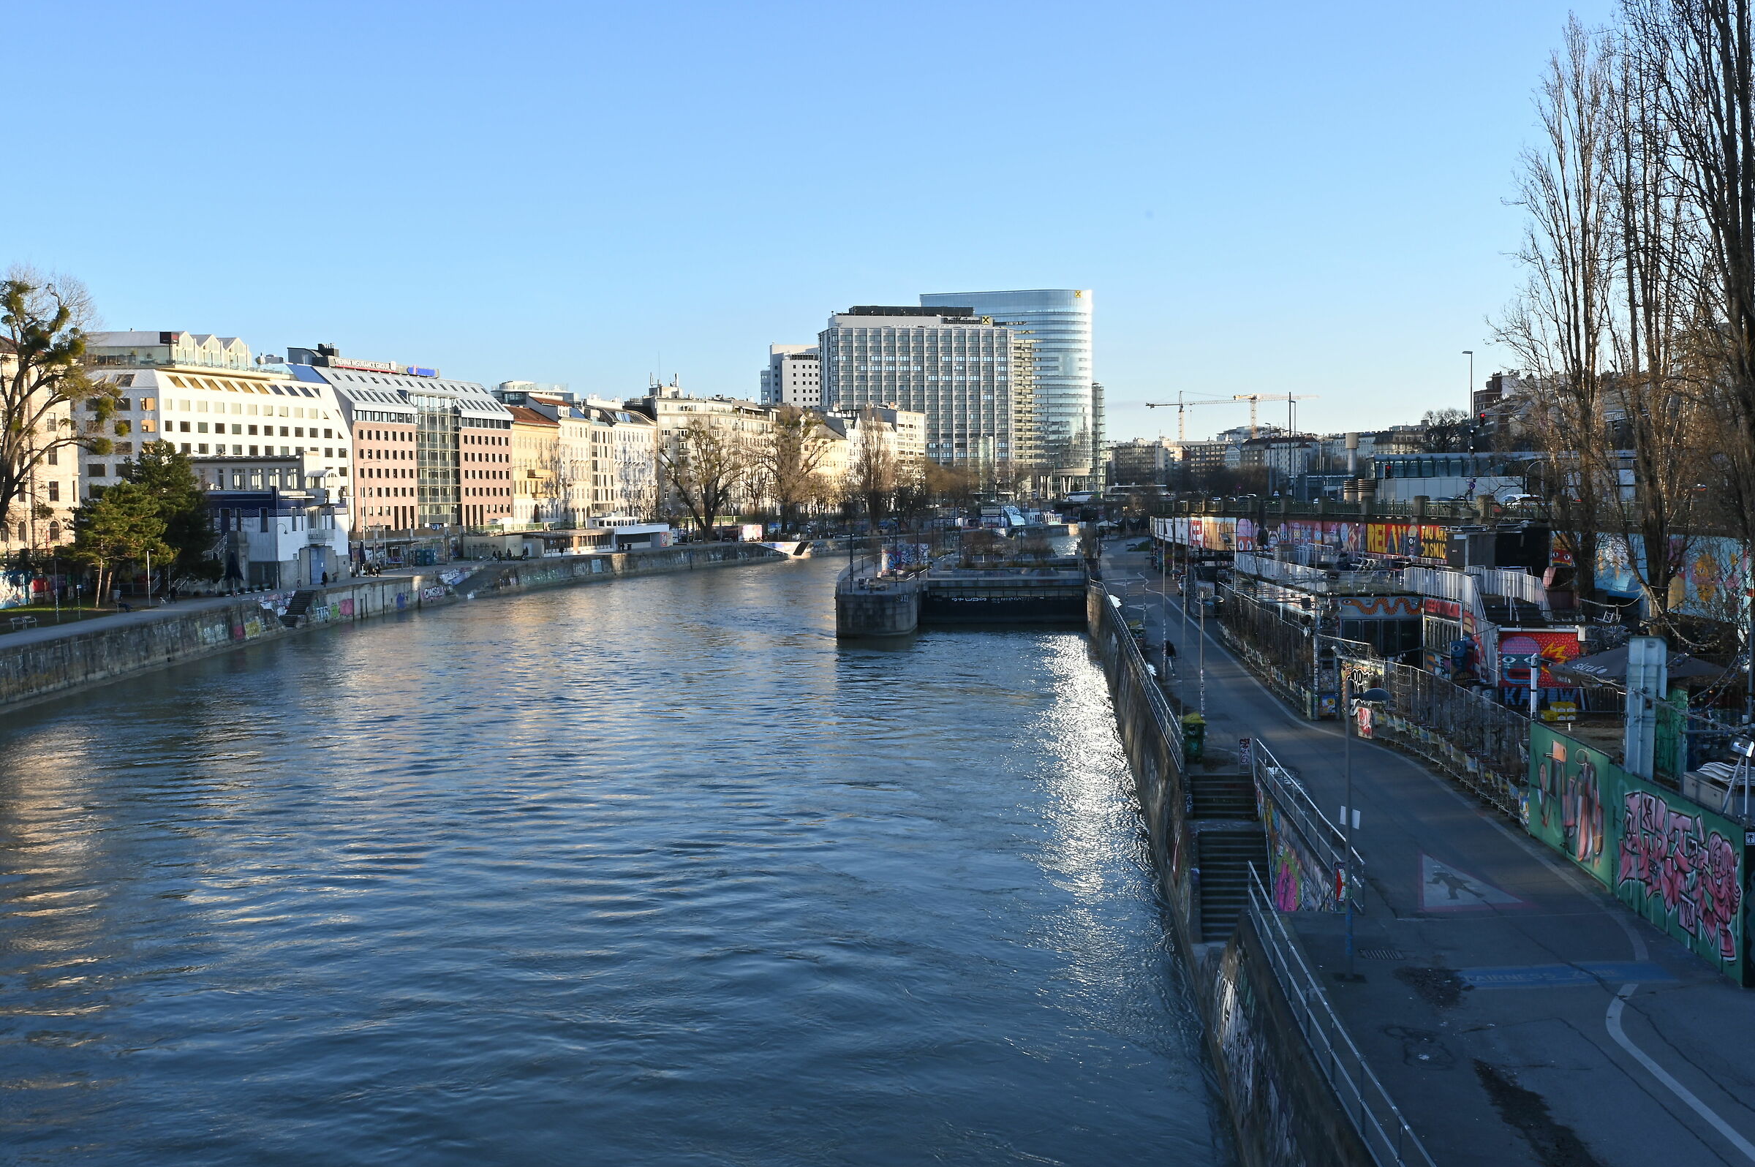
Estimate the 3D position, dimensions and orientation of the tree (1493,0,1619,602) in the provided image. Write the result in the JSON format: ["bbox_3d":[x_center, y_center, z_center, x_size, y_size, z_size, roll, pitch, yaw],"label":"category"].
[{"bbox_3d":[31.938,-11.633,82.000,5.700,28.857,5.700,-1,3,0],"label":"tree"}]

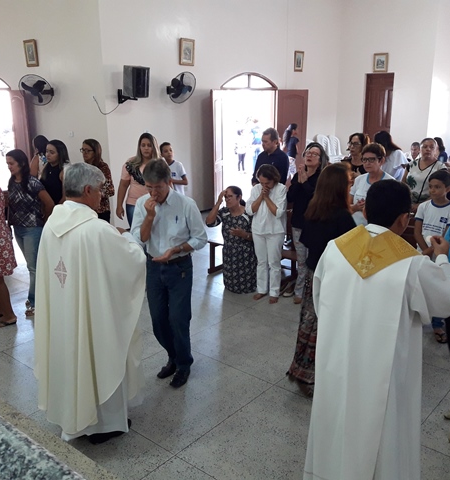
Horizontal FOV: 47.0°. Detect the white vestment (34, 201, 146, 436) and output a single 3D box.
[{"bbox_3d":[-0.737,0.451,3.107,0.620,1.460,0.560,9,18,31],"label":"white vestment"}]

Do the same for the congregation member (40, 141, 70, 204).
[{"bbox_3d":[-1.806,-0.284,5.700,0.450,1.619,0.300,4,15,16],"label":"congregation member"}]

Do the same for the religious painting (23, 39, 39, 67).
[{"bbox_3d":[-3.201,-3.083,8.557,0.340,0.420,0.060,12,22,39],"label":"religious painting"}]

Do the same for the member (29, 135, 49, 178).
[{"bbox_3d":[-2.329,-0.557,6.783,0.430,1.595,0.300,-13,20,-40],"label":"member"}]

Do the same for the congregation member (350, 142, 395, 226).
[{"bbox_3d":[1.367,-0.100,4.965,0.450,1.619,0.340,10,18,35],"label":"congregation member"}]

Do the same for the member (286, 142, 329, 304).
[{"bbox_3d":[0.789,-0.152,5.118,0.450,1.590,0.380,11,19,35],"label":"member"}]

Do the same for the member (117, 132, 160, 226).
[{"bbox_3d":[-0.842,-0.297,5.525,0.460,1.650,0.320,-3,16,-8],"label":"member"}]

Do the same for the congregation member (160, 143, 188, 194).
[{"bbox_3d":[-0.725,-0.615,7.134,0.410,1.460,0.300,0,15,0],"label":"congregation member"}]

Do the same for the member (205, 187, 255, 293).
[{"bbox_3d":[0.120,-0.026,5.499,0.500,1.130,0.550,13,20,38],"label":"member"}]

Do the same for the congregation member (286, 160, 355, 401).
[{"bbox_3d":[0.672,0.274,3.538,0.480,1.610,0.420,15,22,43],"label":"congregation member"}]

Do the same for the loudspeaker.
[{"bbox_3d":[-1.267,-2.254,7.385,0.250,0.420,0.290,21,25,36],"label":"loudspeaker"}]

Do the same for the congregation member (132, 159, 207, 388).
[{"bbox_3d":[-0.368,0.240,3.637,0.540,1.620,0.430,6,16,22],"label":"congregation member"}]

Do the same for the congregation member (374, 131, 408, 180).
[{"bbox_3d":[2.215,-0.688,7.069,0.360,1.590,0.460,-13,20,-39],"label":"congregation member"}]

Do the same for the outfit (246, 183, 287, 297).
[{"bbox_3d":[0.420,-0.005,5.142,0.420,1.200,0.340,8,18,27],"label":"outfit"}]

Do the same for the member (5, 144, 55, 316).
[{"bbox_3d":[-1.881,-0.089,4.958,0.440,1.570,0.320,10,19,34],"label":"member"}]

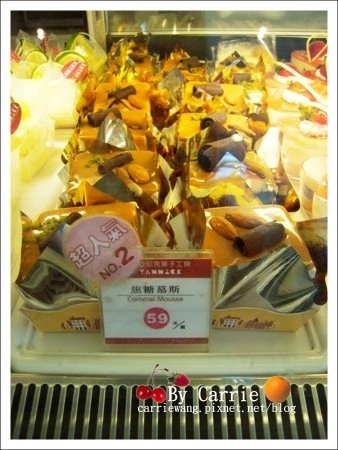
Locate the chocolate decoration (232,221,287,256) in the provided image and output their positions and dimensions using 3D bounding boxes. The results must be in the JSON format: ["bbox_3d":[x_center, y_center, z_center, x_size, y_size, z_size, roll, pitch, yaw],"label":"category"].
[{"bbox_3d":[0.064,0.009,0.254,0.036,0.014,0.015,-19,44,-21],"label":"chocolate decoration"}]

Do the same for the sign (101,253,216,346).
[{"bbox_3d":[-0.009,0.054,0.262,0.080,0.077,0.006,1,19,0],"label":"sign"}]

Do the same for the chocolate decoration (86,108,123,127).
[{"bbox_3d":[-0.071,-0.120,0.408,0.034,0.014,0.015,-20,44,-22],"label":"chocolate decoration"}]

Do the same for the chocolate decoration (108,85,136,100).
[{"bbox_3d":[-0.060,-0.169,0.468,0.037,0.012,0.013,-27,47,-29],"label":"chocolate decoration"}]

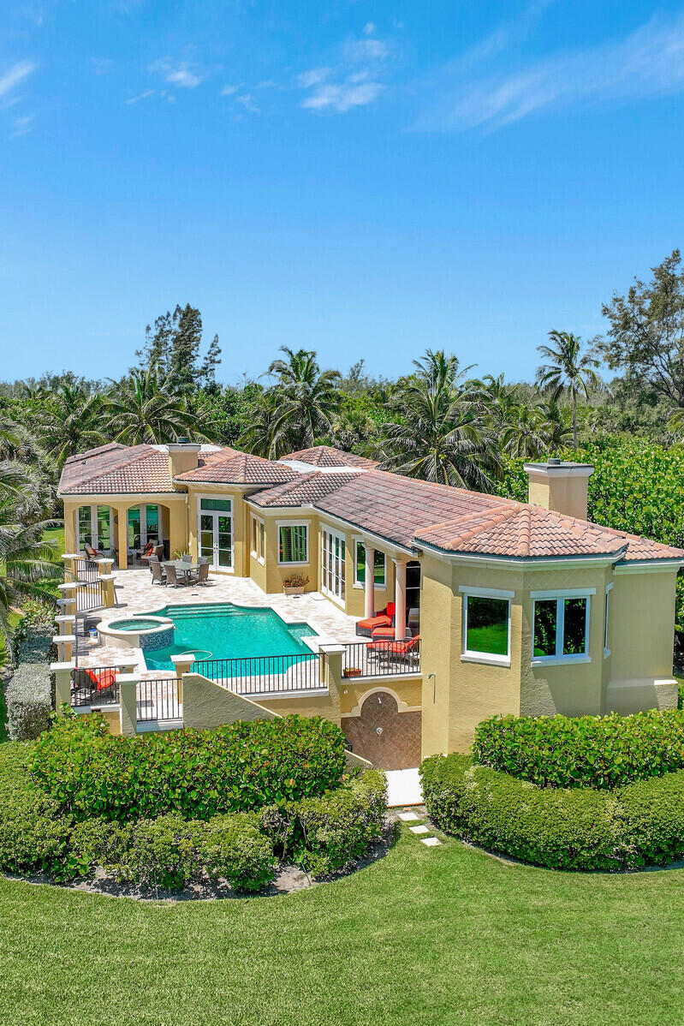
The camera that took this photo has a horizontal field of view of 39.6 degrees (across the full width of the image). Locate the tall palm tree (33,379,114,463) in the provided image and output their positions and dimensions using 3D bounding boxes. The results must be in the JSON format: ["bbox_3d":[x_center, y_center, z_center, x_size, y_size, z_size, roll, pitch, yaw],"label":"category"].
[{"bbox_3d":[-19.374,-4.519,68.964,6.800,10.150,6.800,0,7,0],"label":"tall palm tree"}]

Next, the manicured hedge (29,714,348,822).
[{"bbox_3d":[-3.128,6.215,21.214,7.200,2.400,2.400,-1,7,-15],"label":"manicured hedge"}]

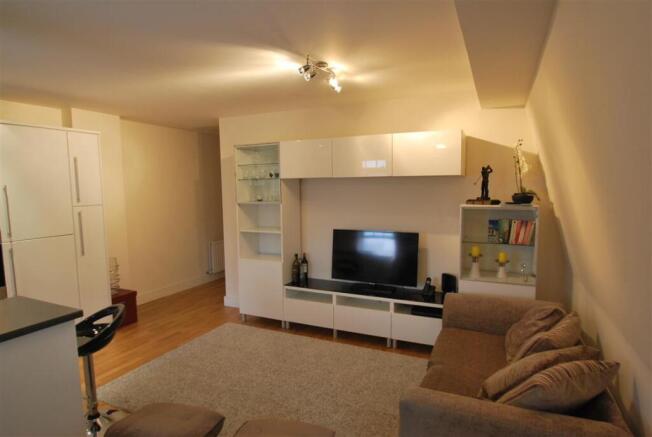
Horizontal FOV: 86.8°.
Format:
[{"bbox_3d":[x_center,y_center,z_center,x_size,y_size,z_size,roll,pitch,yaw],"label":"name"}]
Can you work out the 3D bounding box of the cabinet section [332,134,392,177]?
[{"bbox_3d":[0.421,-0.596,3.470,0.600,0.380,0.410,1,5,24],"label":"cabinet section"}]

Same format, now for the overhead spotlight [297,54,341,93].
[{"bbox_3d":[-0.045,-1.082,2.589,0.300,0.160,0.310,-1,5,0],"label":"overhead spotlight"}]

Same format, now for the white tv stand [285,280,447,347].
[{"bbox_3d":[0.428,0.985,3.608,1.770,0.485,0.420,1,5,24],"label":"white tv stand"}]

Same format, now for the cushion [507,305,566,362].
[{"bbox_3d":[1.401,0.761,2.294,0.150,0.410,0.410,43,20,6],"label":"cushion"}]

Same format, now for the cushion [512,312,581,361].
[{"bbox_3d":[1.392,0.743,2.153,0.150,0.420,0.410,40,20,2],"label":"cushion"}]

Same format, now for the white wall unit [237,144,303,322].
[{"bbox_3d":[-0.659,0.194,4.038,0.600,2.020,0.420,1,5,24],"label":"white wall unit"}]

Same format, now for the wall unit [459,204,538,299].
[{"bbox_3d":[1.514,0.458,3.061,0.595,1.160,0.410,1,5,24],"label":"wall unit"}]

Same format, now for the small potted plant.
[{"bbox_3d":[1.681,-0.395,2.905,0.200,0.560,0.200,1,5,24],"label":"small potted plant"}]

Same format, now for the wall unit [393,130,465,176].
[{"bbox_3d":[0.965,-0.583,3.223,0.595,0.380,0.410,1,5,24],"label":"wall unit"}]

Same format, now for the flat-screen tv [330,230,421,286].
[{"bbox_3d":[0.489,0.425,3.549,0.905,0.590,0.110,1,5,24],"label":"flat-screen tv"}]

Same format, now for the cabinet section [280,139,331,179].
[{"bbox_3d":[-0.123,-0.626,3.730,0.600,0.390,0.410,1,5,25],"label":"cabinet section"}]

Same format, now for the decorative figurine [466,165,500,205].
[{"bbox_3d":[1.389,-0.302,3.041,0.270,0.360,0.150,1,5,24],"label":"decorative figurine"}]

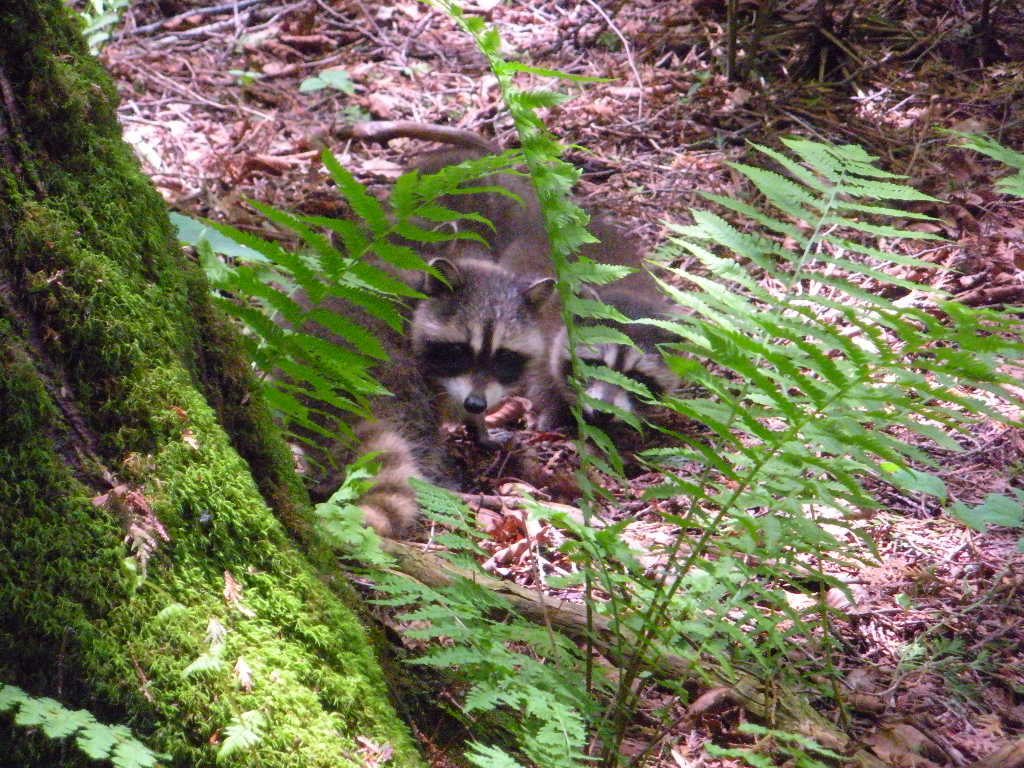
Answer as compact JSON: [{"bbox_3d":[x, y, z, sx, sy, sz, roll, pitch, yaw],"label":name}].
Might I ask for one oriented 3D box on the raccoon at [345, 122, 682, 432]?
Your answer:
[{"bbox_3d":[0.013,-0.123,5.399,0.270,0.260,0.520,-10,22,-25],"label":"raccoon"}]

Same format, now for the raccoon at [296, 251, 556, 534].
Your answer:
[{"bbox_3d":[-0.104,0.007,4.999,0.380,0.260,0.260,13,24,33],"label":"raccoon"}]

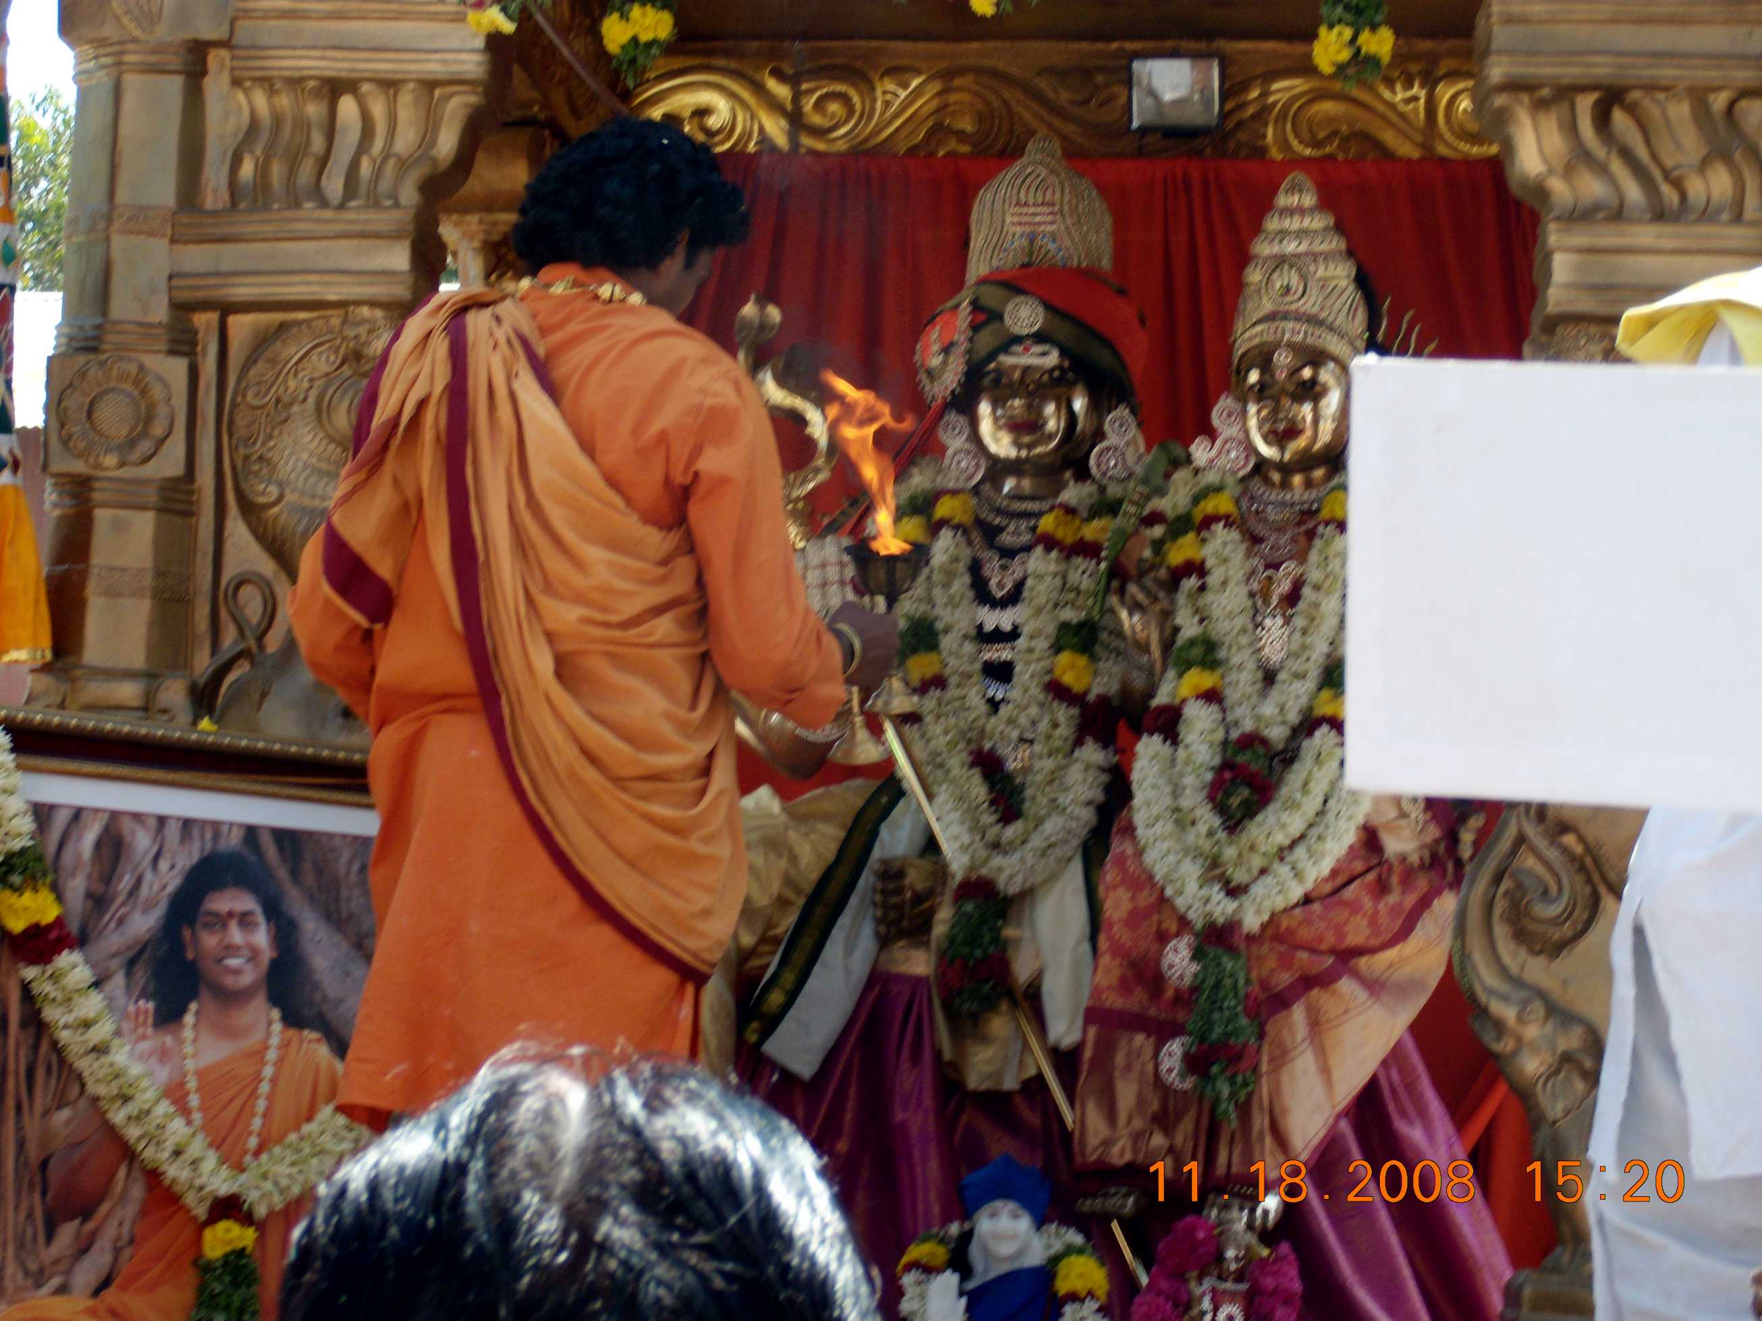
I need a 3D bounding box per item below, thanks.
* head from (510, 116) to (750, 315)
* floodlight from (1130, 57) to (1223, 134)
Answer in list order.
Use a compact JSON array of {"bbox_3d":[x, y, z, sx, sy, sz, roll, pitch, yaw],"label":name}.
[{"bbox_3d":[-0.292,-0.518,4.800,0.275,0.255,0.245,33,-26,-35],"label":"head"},{"bbox_3d":[0.481,-0.918,6.700,0.152,0.125,0.095,0,0,2],"label":"floodlight"}]

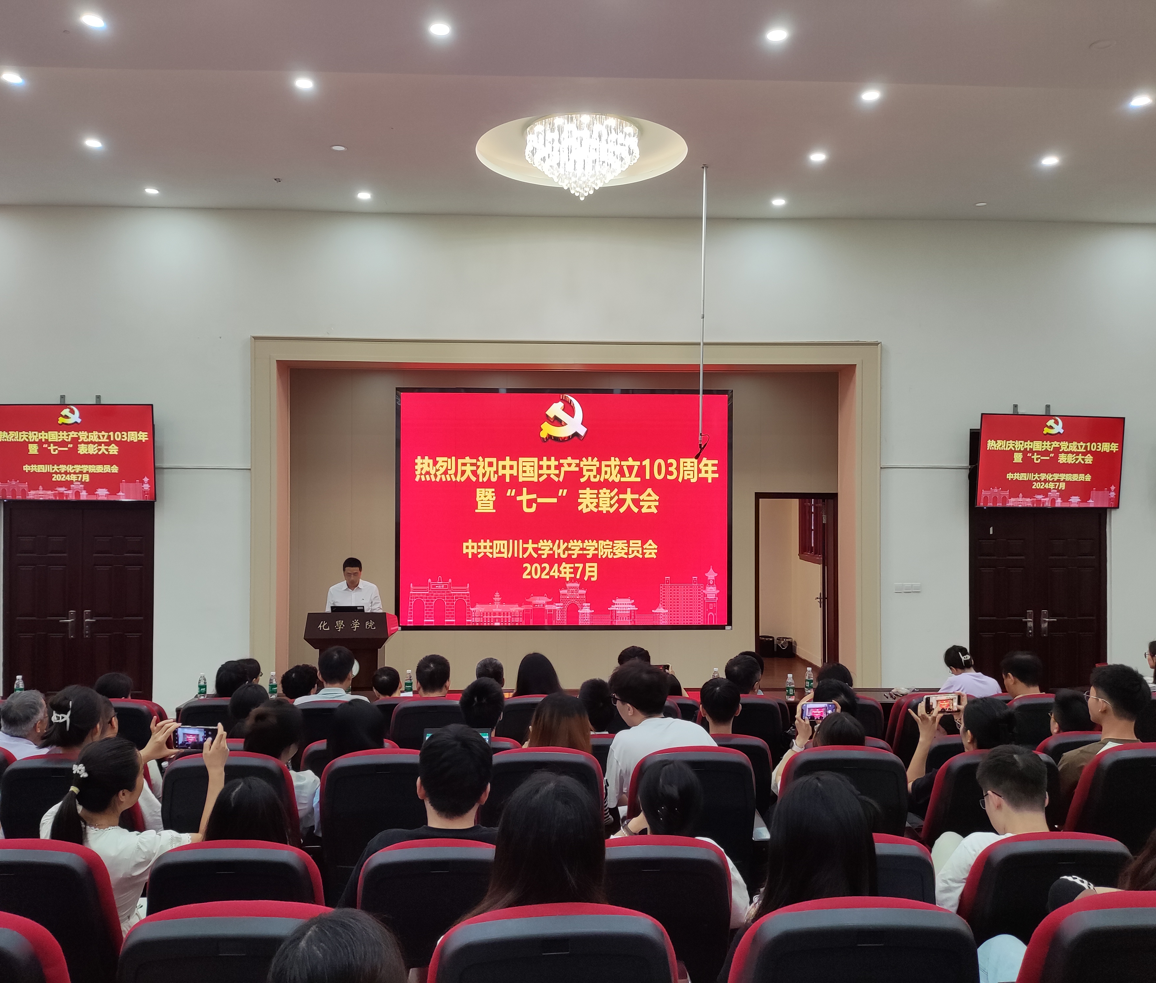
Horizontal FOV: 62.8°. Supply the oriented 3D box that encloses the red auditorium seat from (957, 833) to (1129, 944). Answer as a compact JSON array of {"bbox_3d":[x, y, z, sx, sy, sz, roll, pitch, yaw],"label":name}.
[{"bbox_3d":[1.304,1.441,2.882,0.550,1.000,0.680,0,-1,-2],"label":"red auditorium seat"}]

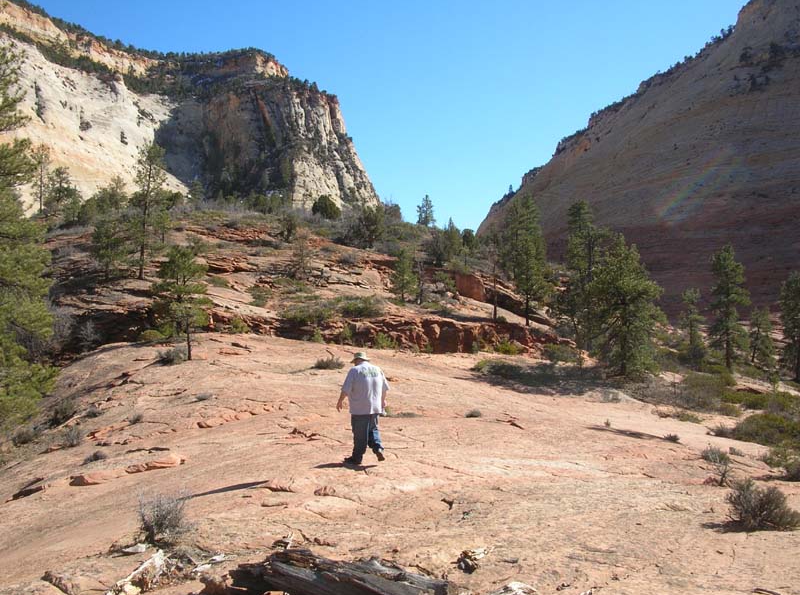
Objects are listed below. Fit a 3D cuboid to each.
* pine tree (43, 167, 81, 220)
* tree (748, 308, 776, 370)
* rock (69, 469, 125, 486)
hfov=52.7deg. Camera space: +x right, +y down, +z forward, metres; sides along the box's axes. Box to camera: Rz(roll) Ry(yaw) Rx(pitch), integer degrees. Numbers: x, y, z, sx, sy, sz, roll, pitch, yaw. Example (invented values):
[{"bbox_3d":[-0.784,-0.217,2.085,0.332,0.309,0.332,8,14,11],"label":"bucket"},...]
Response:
[{"bbox_3d":[-30.059,-9.263,72.000,3.110,4.713,3.206,0,-3,0],"label":"pine tree"},{"bbox_3d":[22.359,2.536,50.000,1.576,3.919,1.576,-1,-3,24],"label":"tree"},{"bbox_3d":[-4.280,2.538,11.400,0.790,0.203,0.474,0,-2,0],"label":"rock"}]

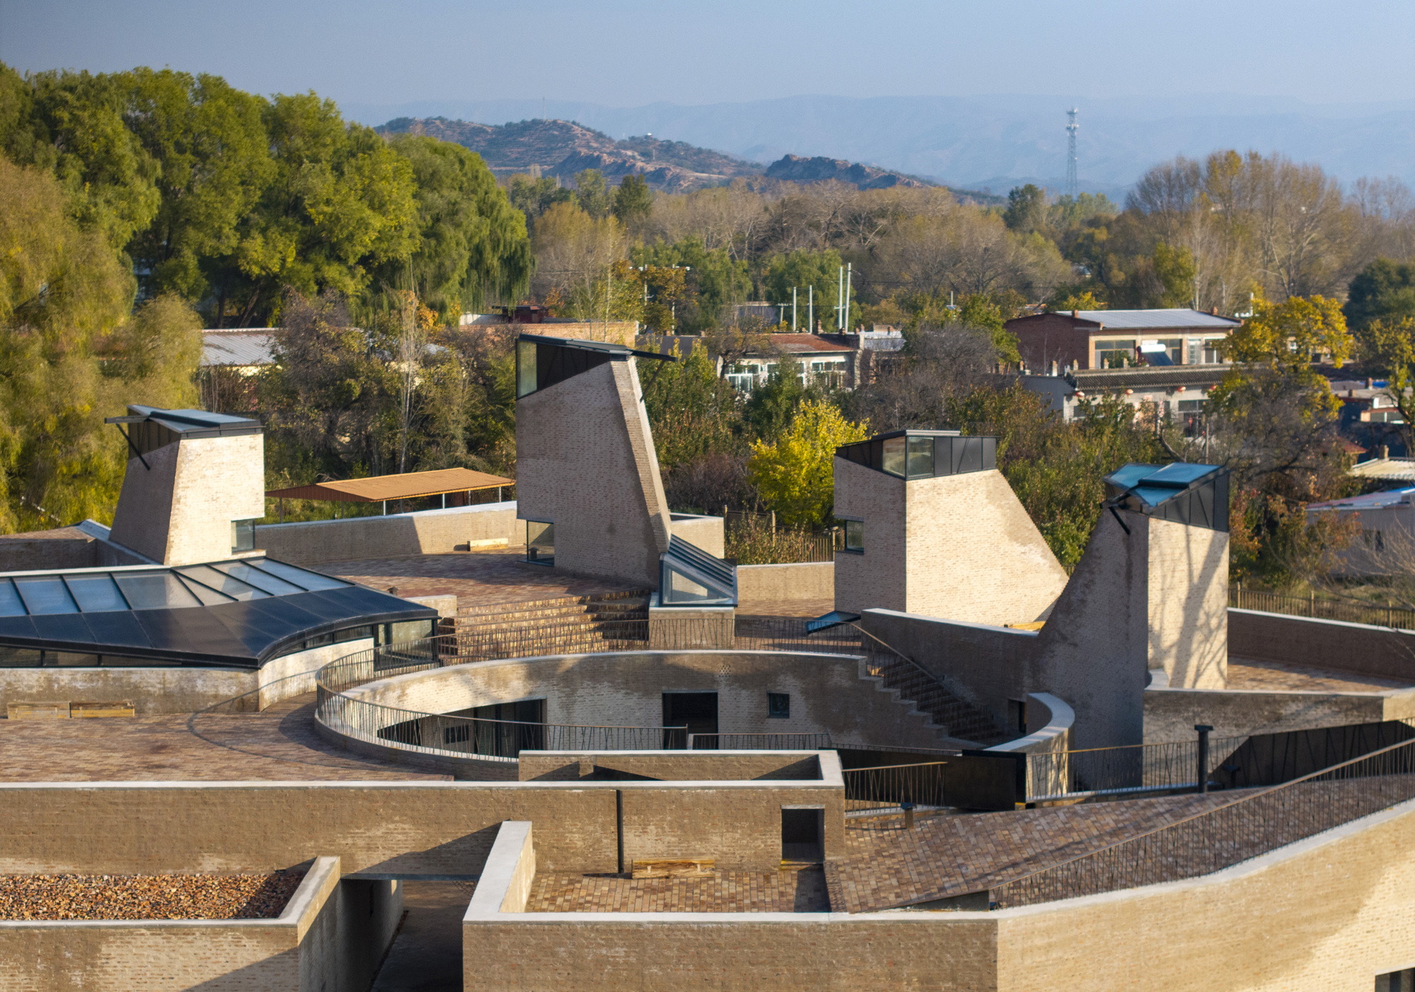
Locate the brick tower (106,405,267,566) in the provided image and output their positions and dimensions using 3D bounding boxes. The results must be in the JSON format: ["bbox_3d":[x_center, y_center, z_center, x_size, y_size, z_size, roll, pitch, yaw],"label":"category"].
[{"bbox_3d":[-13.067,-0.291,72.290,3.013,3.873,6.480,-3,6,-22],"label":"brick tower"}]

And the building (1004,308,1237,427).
[{"bbox_3d":[27.718,-8.860,189.989,13.000,7.400,8.400,-4,6,-33],"label":"building"}]

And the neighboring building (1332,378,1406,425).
[{"bbox_3d":[42.342,-6.232,183.200,4.600,3.200,4.000,-4,6,-32],"label":"neighboring building"}]

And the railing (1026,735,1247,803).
[{"bbox_3d":[7.834,4.991,51.998,4.628,0.816,0.102,-3,6,-23],"label":"railing"}]

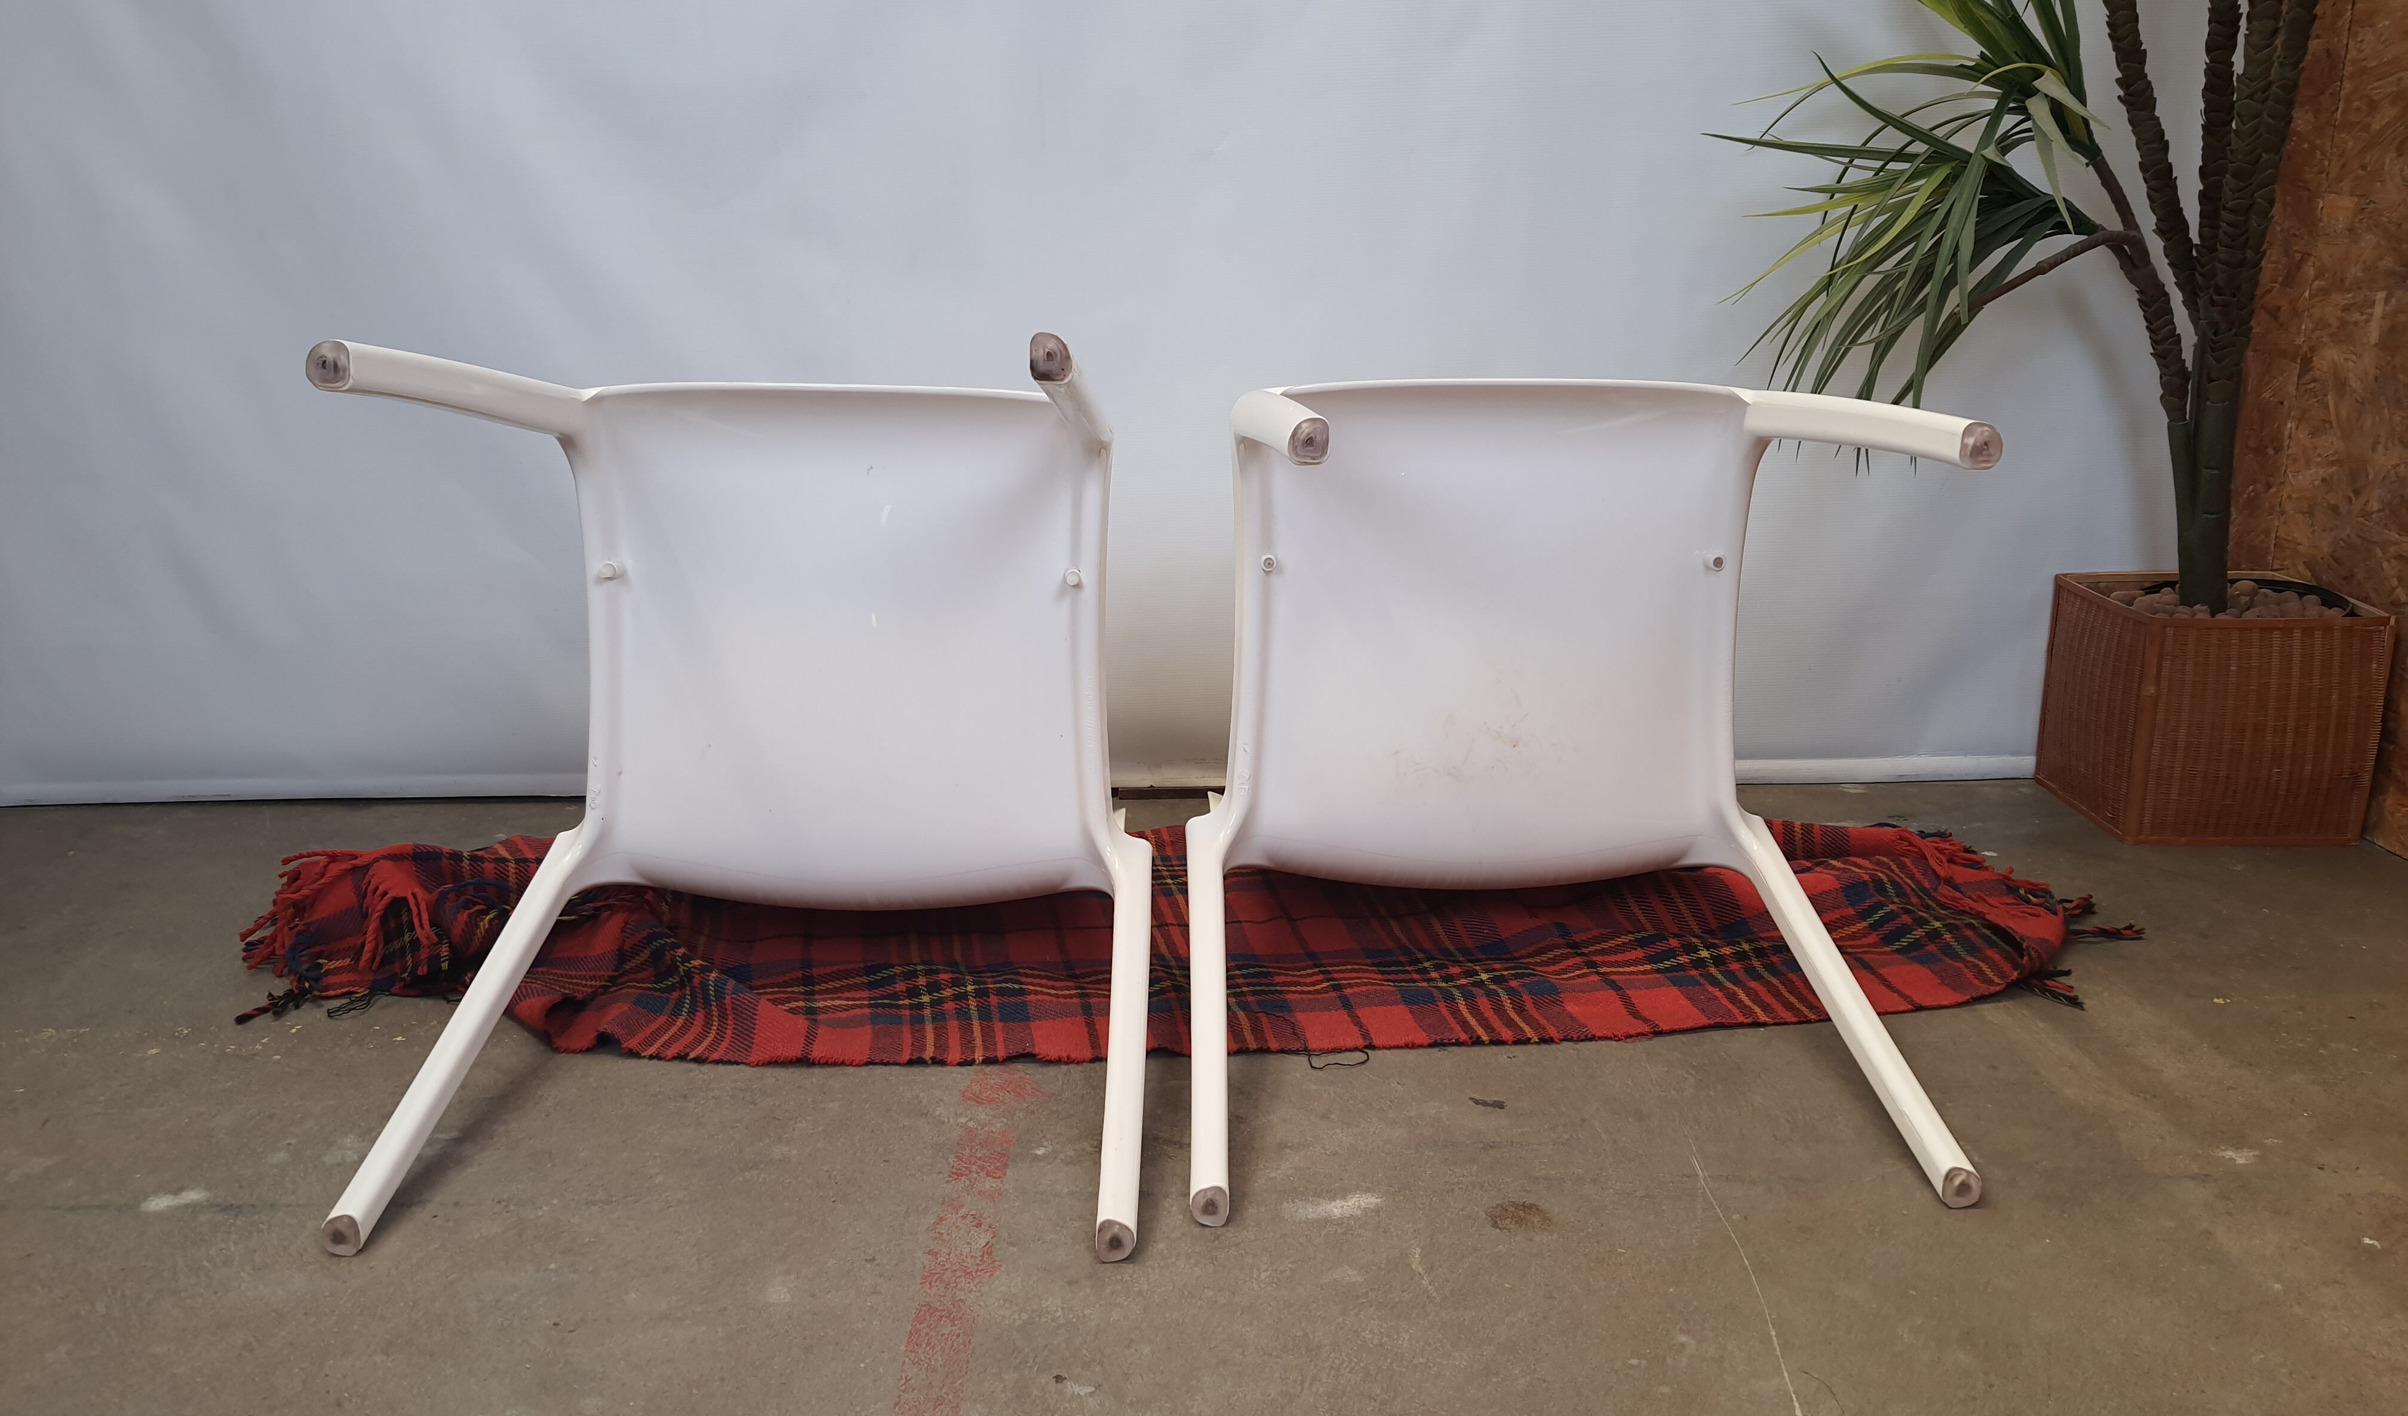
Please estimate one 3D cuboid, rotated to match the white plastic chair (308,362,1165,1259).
[{"bbox_3d":[-0.283,-0.026,1.379,0.490,0.535,0.785,1,16,-2],"label":"white plastic chair"}]

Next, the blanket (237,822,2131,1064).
[{"bbox_3d":[-0.015,0.168,1.580,1.570,0.065,0.530,0,13,0],"label":"blanket"}]

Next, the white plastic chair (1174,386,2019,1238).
[{"bbox_3d":[0.236,-0.035,1.428,0.490,0.535,0.785,0,19,0],"label":"white plastic chair"}]

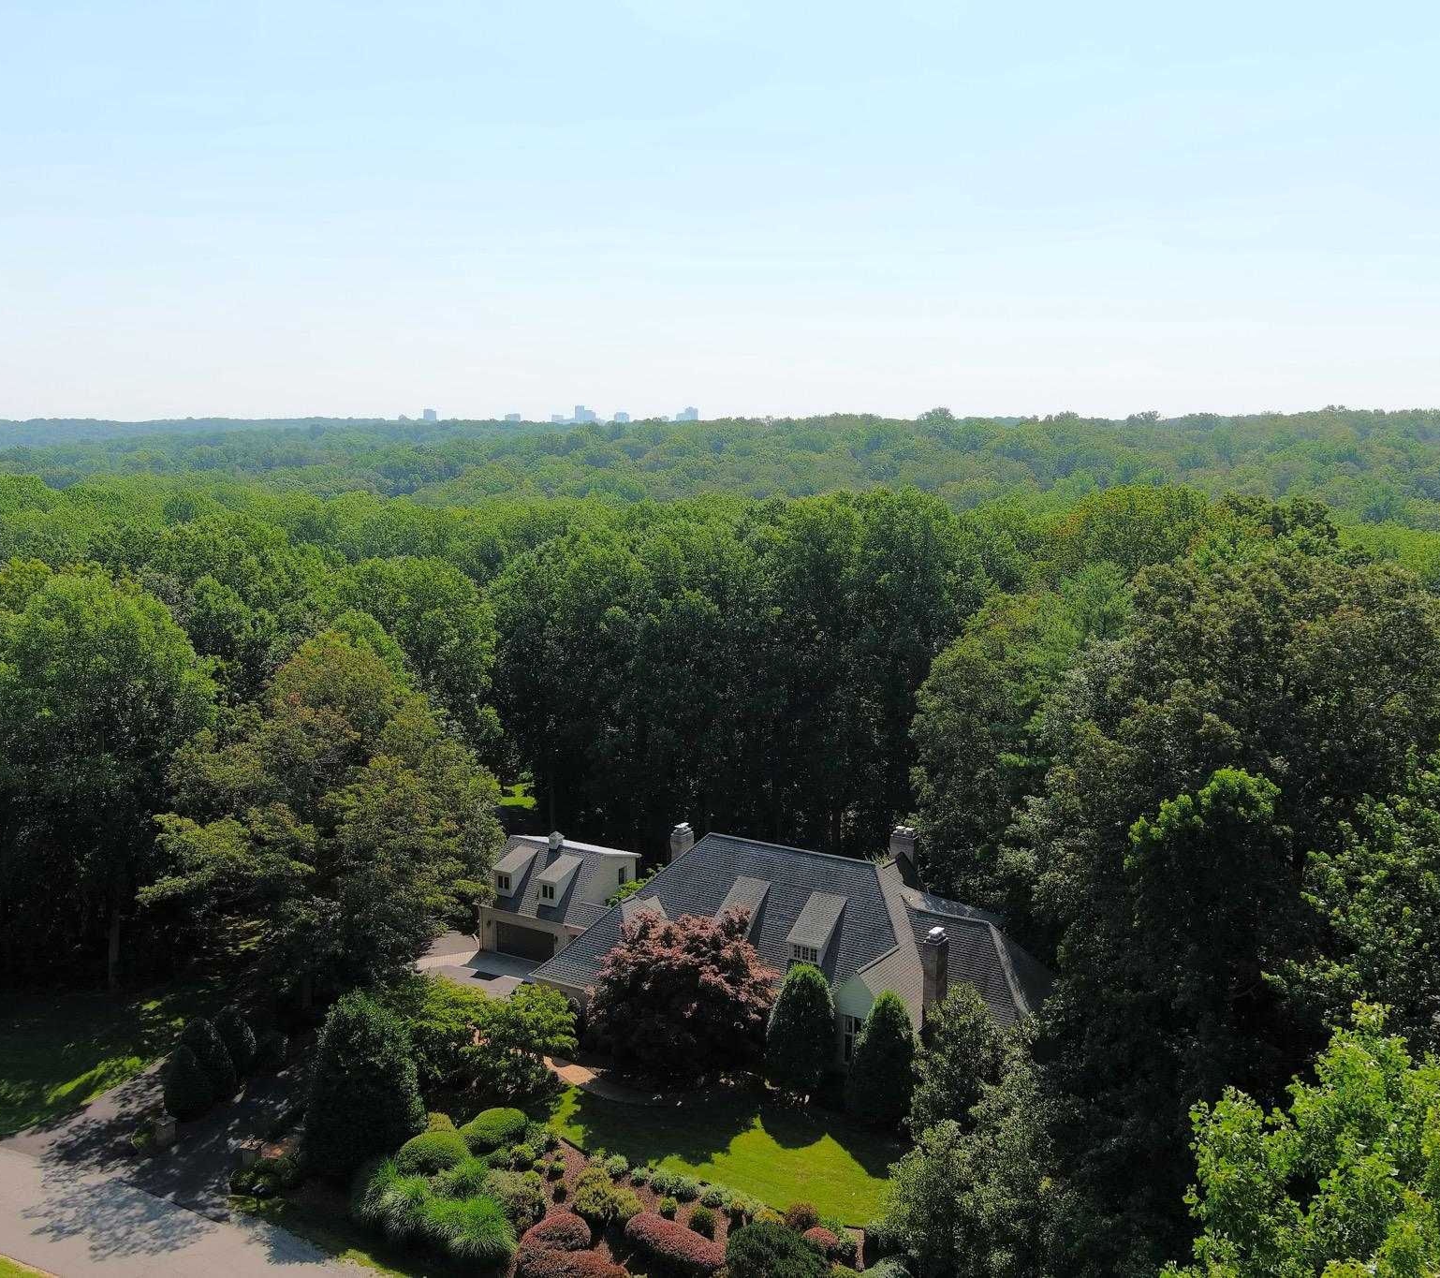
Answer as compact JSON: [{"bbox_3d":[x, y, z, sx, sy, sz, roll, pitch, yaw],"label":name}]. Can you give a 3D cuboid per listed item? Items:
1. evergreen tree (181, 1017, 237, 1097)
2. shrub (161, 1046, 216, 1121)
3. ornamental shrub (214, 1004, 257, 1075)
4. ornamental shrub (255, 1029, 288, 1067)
[{"bbox_3d":[-27.210,22.090,81.890,3.100,4.320,3.100,0,8,0],"label":"evergreen tree"},{"bbox_3d":[-27.470,22.720,79.790,2.500,3.660,2.500,0,8,0],"label":"shrub"},{"bbox_3d":[-29.591,24.063,93.497,2.850,4.500,2.850,-3,9,-18],"label":"ornamental shrub"},{"bbox_3d":[-25.090,22.730,85.920,2.010,1.900,2.010,0,8,0],"label":"ornamental shrub"}]

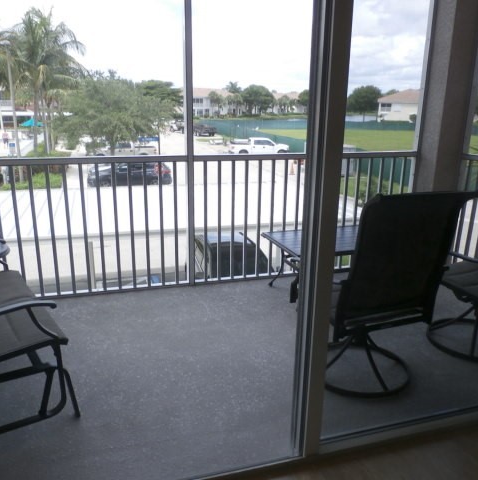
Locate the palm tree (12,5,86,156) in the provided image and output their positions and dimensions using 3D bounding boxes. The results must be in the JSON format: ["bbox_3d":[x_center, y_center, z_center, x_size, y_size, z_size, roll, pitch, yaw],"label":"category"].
[{"bbox_3d":[-16.362,-13.517,40.400,6.341,12.523,6.341,1,16,0],"label":"palm tree"}]

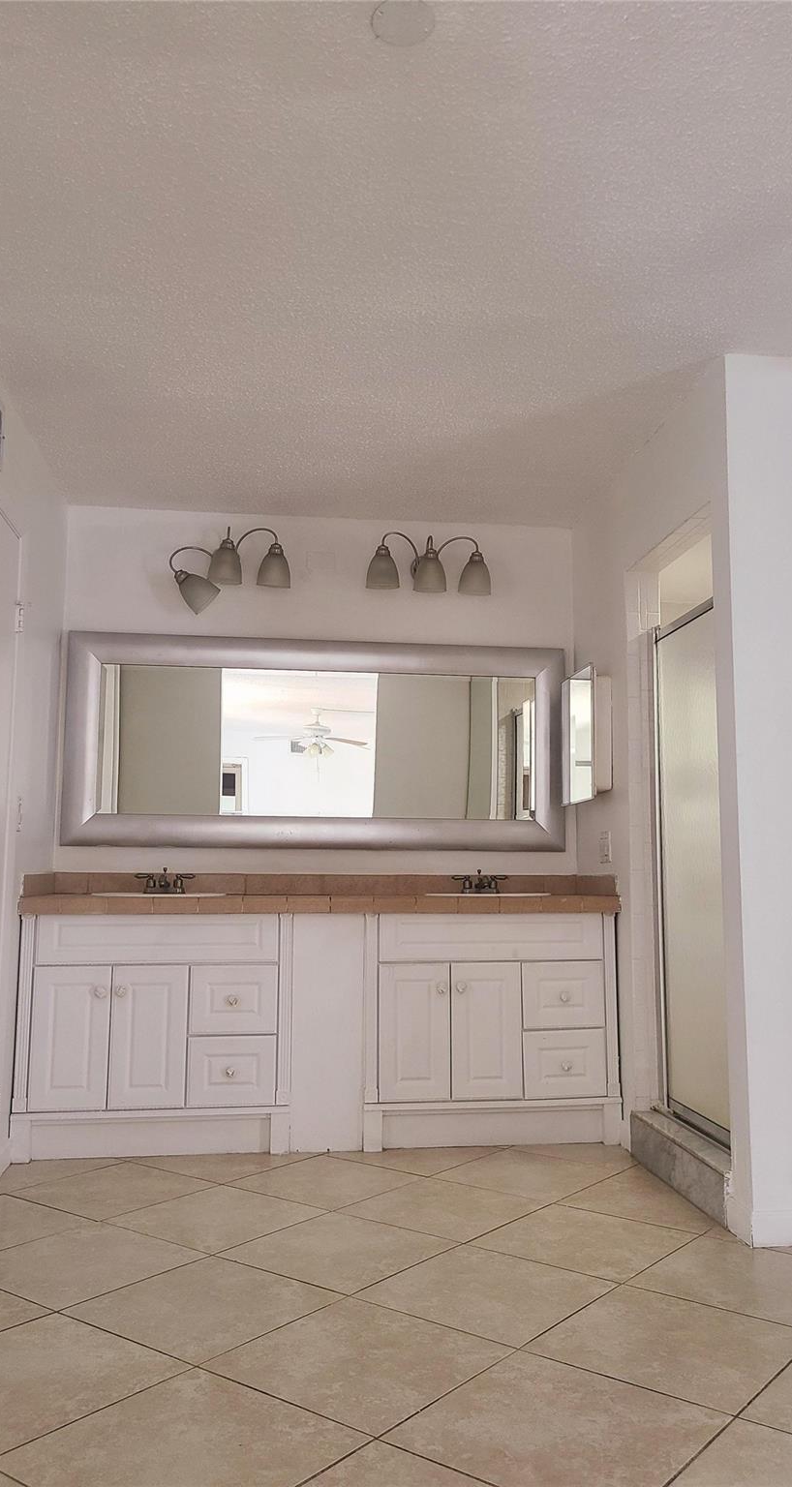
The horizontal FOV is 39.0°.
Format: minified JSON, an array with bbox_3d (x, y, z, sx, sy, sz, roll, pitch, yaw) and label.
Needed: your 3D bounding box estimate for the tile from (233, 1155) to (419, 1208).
[{"bbox_3d":[-0.220,1.381,3.513,0.455,0.010,0.455,-5,-8,38],"label":"tile"}]

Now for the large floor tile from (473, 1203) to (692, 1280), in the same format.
[{"bbox_3d":[0.496,1.310,2.938,0.457,0.010,0.457,-5,-8,38],"label":"large floor tile"}]

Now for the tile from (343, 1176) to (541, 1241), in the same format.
[{"bbox_3d":[0.138,1.343,3.220,0.457,0.010,0.457,-5,-8,38],"label":"tile"}]

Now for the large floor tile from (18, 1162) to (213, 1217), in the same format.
[{"bbox_3d":[-0.864,1.375,3.439,0.455,0.010,0.455,-5,-8,38],"label":"large floor tile"}]

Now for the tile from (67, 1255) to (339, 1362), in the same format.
[{"bbox_3d":[-0.429,1.264,2.507,0.457,0.010,0.457,-5,-8,38],"label":"tile"}]

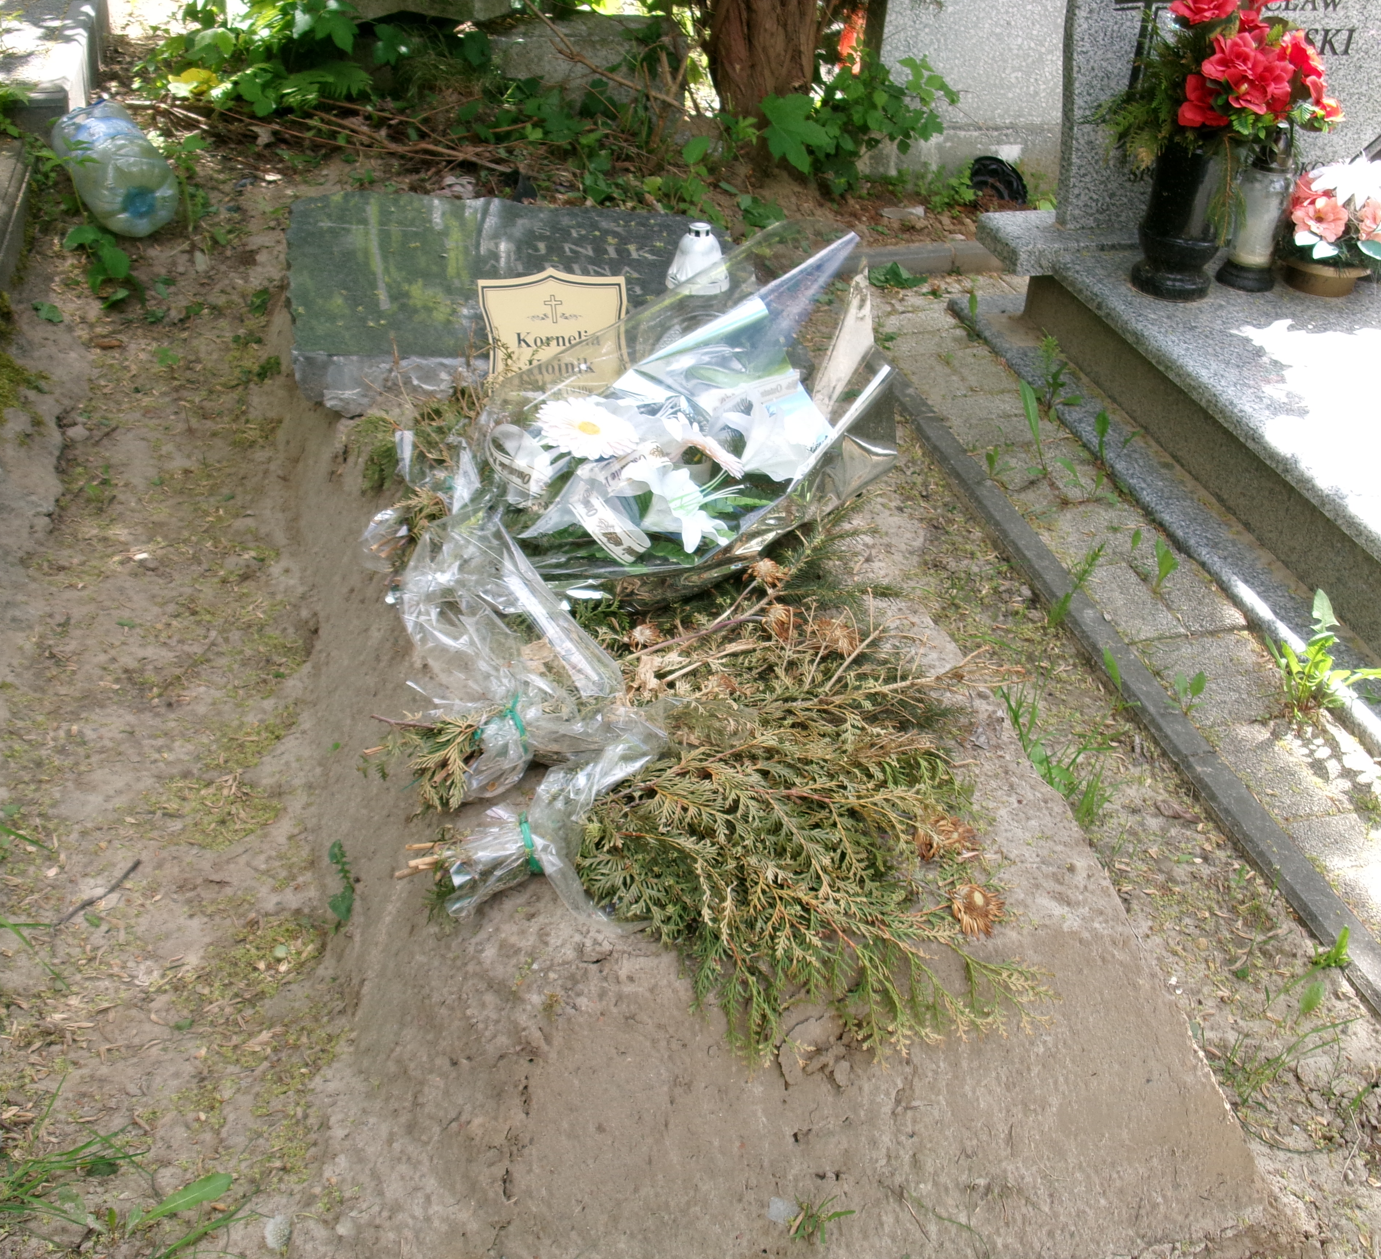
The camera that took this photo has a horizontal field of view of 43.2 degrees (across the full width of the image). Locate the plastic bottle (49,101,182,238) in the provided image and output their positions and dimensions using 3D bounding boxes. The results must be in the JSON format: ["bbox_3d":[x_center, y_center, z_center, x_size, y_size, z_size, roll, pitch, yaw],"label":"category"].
[{"bbox_3d":[-1.179,-0.951,3.592,0.172,0.172,0.322,-18,47,-28],"label":"plastic bottle"}]

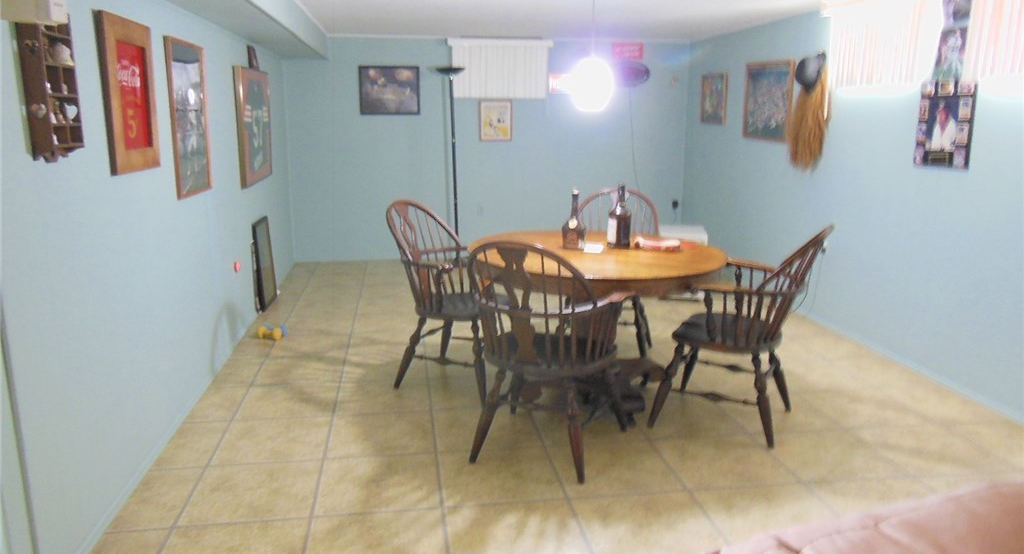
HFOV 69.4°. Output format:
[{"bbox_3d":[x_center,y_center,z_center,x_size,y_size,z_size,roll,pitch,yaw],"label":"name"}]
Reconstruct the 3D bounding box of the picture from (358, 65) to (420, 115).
[{"bbox_3d":[-1.118,-1.707,6.781,0.549,0.440,0.027,-2,13,-8],"label":"picture"}]

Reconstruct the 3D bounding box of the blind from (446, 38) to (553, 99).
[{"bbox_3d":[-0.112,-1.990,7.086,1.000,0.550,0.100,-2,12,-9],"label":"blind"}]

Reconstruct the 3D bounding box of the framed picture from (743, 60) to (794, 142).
[{"bbox_3d":[2.036,-1.393,5.885,0.030,0.605,0.740,-2,12,-9],"label":"framed picture"}]

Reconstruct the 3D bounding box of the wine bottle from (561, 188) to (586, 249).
[{"bbox_3d":[0.314,-0.295,3.716,0.112,0.298,0.112,1,12,5],"label":"wine bottle"}]

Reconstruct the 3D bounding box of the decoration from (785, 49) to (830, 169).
[{"bbox_3d":[1.984,-1.106,4.971,0.188,0.762,0.247,-2,13,-8],"label":"decoration"}]

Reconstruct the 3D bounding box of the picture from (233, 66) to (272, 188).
[{"bbox_3d":[-1.785,-1.046,5.155,0.045,0.760,1.000,-2,12,-9],"label":"picture"}]

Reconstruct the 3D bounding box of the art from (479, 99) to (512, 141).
[{"bbox_3d":[-0.156,-1.522,7.215,0.320,0.385,0.025,-2,12,-9],"label":"art"}]

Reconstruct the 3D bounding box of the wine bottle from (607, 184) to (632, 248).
[{"bbox_3d":[0.540,-0.309,3.705,0.114,0.307,0.114,3,13,11],"label":"wine bottle"}]

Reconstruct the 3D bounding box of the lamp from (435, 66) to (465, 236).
[{"bbox_3d":[-0.568,-1.043,7.090,0.275,1.840,0.275,-2,12,-9],"label":"lamp"}]

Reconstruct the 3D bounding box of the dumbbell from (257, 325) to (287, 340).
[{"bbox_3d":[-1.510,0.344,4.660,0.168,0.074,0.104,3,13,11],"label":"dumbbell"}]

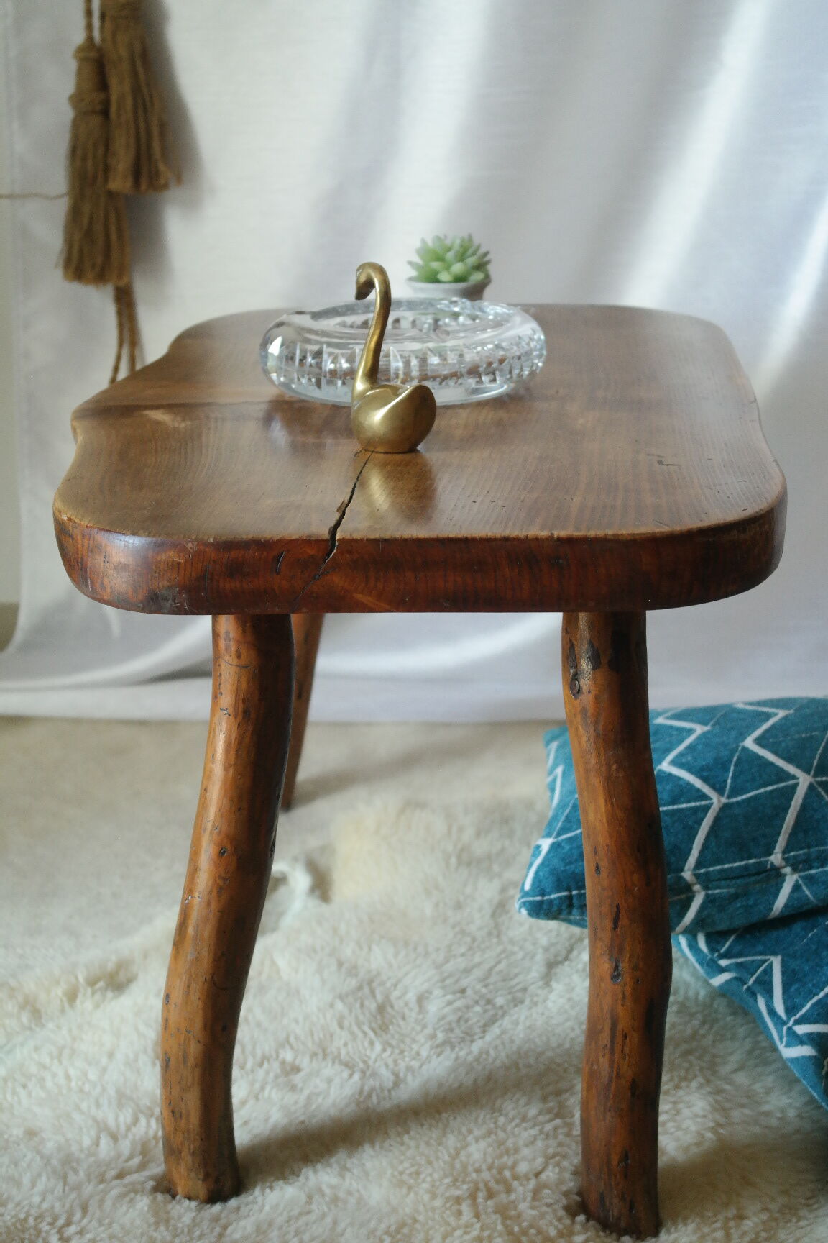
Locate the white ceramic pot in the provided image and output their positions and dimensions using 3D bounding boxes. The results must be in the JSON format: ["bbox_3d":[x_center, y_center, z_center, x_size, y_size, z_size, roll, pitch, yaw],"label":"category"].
[{"bbox_3d":[0.025,-0.236,1.509,0.064,0.047,0.064,0,17,0],"label":"white ceramic pot"}]

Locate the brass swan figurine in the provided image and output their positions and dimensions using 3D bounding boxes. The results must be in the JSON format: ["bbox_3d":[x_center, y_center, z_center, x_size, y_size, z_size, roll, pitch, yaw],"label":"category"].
[{"bbox_3d":[-0.012,-0.151,1.133,0.042,0.105,0.060,-15,23,-41],"label":"brass swan figurine"}]

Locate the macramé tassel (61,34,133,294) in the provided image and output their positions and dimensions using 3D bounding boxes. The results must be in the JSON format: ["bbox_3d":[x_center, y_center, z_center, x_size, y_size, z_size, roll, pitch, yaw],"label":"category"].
[{"bbox_3d":[-0.279,-0.406,1.758,0.060,0.222,0.055,0,17,0],"label":"macramé tassel"}]

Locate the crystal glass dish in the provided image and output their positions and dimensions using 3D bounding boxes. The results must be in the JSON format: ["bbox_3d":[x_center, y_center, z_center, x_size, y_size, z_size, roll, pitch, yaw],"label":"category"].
[{"bbox_3d":[-0.007,-0.179,1.321,0.188,0.047,0.188,0,17,0],"label":"crystal glass dish"}]

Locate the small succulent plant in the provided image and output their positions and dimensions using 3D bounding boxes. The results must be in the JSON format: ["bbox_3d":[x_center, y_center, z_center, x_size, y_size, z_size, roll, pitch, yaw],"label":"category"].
[{"bbox_3d":[0.026,-0.273,1.498,0.063,0.041,0.063,0,17,0],"label":"small succulent plant"}]

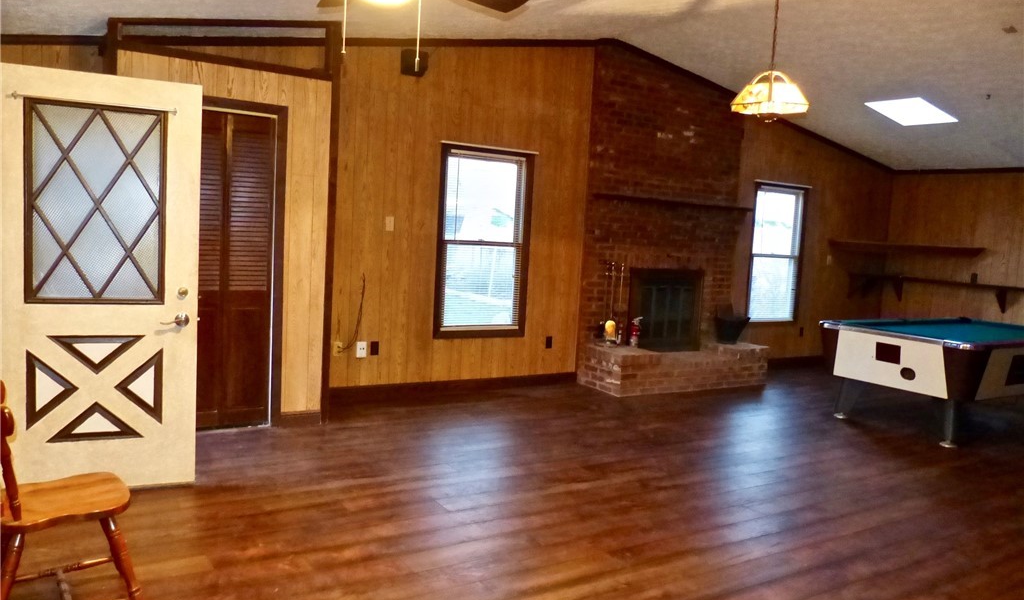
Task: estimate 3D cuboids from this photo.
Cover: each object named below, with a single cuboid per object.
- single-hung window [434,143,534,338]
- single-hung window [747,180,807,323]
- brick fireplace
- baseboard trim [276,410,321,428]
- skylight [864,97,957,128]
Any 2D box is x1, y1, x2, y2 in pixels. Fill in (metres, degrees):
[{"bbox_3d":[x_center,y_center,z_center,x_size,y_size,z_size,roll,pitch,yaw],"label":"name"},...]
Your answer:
[{"bbox_3d":[-0.238,-0.485,6.428,0.925,1.641,0.100,0,6,-32],"label":"single-hung window"},{"bbox_3d":[3.019,-0.493,8.466,0.904,1.615,0.100,0,6,-32],"label":"single-hung window"},{"bbox_3d":[1.714,-0.763,7.239,2.079,3.208,0.632,0,6,-32],"label":"brick fireplace"},{"bbox_3d":[-1.462,0.815,5.097,0.293,0.096,0.020,0,6,-32],"label":"baseboard trim"},{"bbox_3d":[3.966,-1.879,7.341,0.744,0.070,0.545,11,0,-33],"label":"skylight"}]

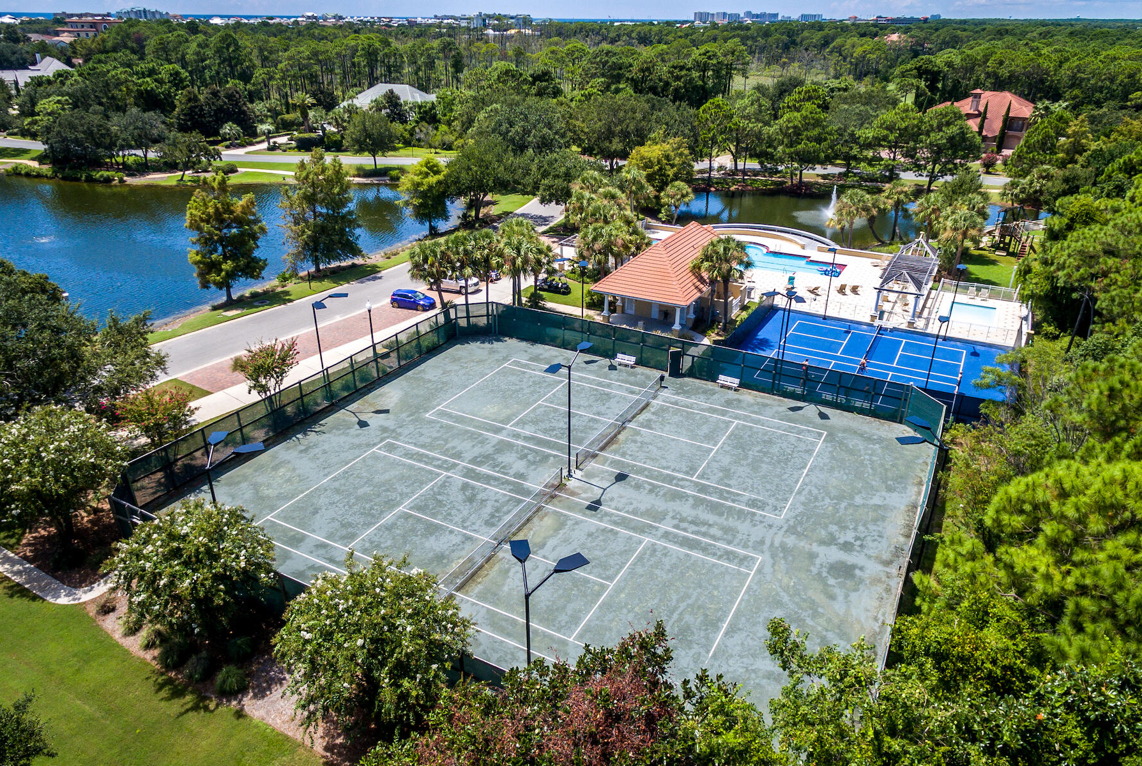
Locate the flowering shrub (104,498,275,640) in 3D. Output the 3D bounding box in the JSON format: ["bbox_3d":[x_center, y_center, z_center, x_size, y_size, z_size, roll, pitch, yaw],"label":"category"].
[{"bbox_3d":[-16.293,8.199,27.750,6.350,5.536,6.324,17,31,28],"label":"flowering shrub"}]

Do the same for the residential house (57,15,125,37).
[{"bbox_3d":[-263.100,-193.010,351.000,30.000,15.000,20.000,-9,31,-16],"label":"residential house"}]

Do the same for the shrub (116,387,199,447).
[{"bbox_3d":[-26.377,2.762,40.967,4.500,5.000,4.500,-21,36,-32],"label":"shrub"}]

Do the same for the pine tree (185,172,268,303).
[{"bbox_3d":[-31.290,-12.590,57.520,6.700,11.780,6.700,-13,32,-22],"label":"pine tree"}]

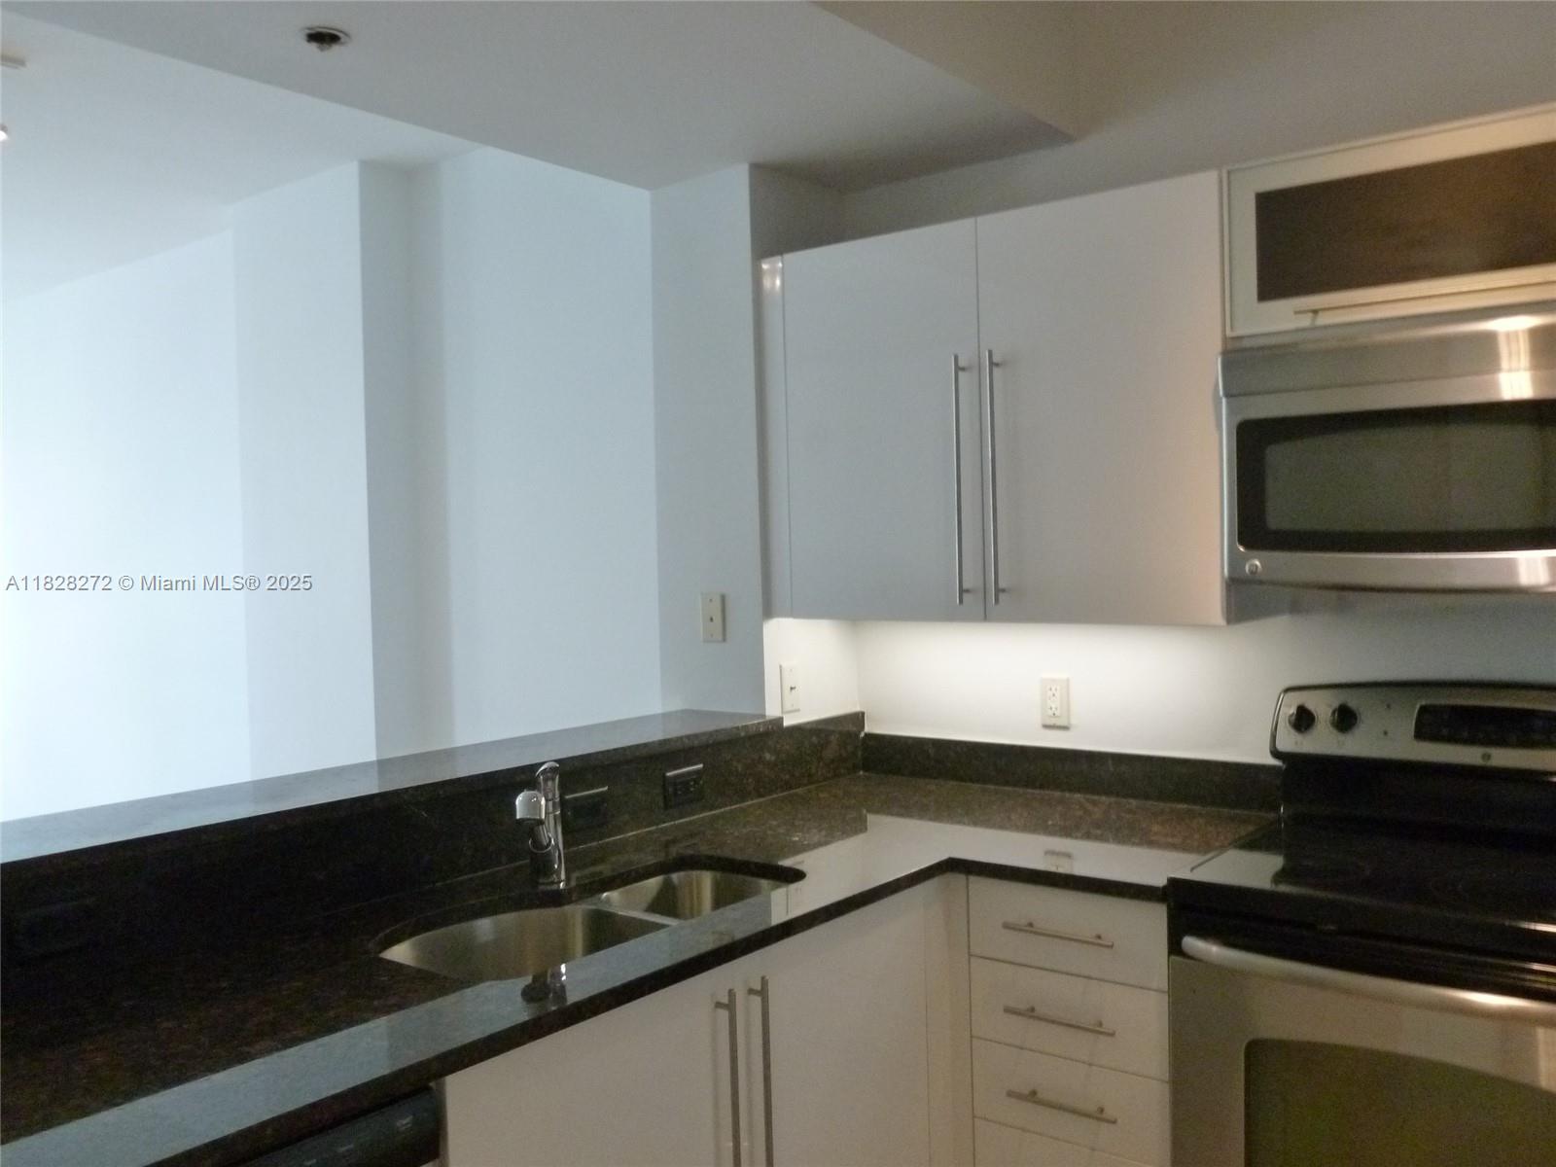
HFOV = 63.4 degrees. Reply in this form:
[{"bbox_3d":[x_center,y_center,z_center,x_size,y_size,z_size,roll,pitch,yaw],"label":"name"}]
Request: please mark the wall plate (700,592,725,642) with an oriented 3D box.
[{"bbox_3d":[-0.155,0.083,2.973,0.071,0.115,0.008,-1,1,37],"label":"wall plate"}]

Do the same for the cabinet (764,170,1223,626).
[{"bbox_3d":[0.488,-0.329,2.658,1.013,0.803,0.345,0,1,38],"label":"cabinet"}]

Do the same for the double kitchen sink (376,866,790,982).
[{"bbox_3d":[-0.282,0.613,1.953,0.403,0.205,0.731,0,1,38],"label":"double kitchen sink"}]

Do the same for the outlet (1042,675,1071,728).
[{"bbox_3d":[0.616,0.262,2.791,0.071,0.116,0.010,0,1,38],"label":"outlet"}]

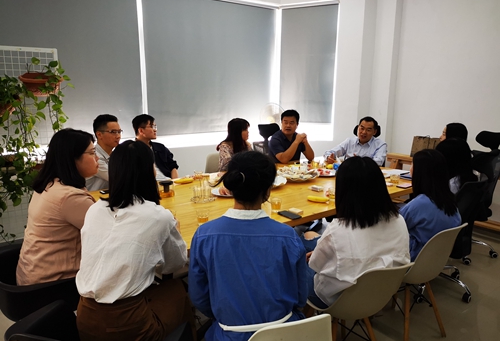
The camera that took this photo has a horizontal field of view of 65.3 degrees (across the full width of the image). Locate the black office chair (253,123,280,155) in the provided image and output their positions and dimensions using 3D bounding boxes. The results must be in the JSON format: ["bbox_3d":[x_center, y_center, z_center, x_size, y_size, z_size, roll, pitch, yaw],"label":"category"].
[{"bbox_3d":[0.330,0.030,4.351,0.640,1.130,0.640,-7,14,-31],"label":"black office chair"}]

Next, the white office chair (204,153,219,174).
[{"bbox_3d":[-0.170,0.249,4.071,0.470,0.820,0.530,-9,15,-37],"label":"white office chair"}]

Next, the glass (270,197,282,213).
[{"bbox_3d":[0.164,0.212,2.408,0.071,0.083,0.071,0,12,0],"label":"glass"}]

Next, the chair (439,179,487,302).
[{"bbox_3d":[1.410,0.443,2.916,0.600,0.920,0.620,-9,15,-35],"label":"chair"}]

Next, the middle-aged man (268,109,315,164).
[{"bbox_3d":[0.420,0.008,4.122,0.540,1.270,0.760,-5,13,-24],"label":"middle-aged man"}]

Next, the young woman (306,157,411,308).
[{"bbox_3d":[0.440,0.486,2.066,0.480,1.190,0.720,-5,13,-24],"label":"young woman"}]

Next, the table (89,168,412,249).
[{"bbox_3d":[0.204,0.489,3.110,2.550,0.750,1.370,-9,15,-35],"label":"table"}]

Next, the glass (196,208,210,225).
[{"bbox_3d":[-0.262,0.259,2.186,0.073,0.084,0.073,0,12,0],"label":"glass"}]

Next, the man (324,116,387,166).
[{"bbox_3d":[1.120,0.038,4.149,0.580,1.200,0.750,7,14,29],"label":"man"}]

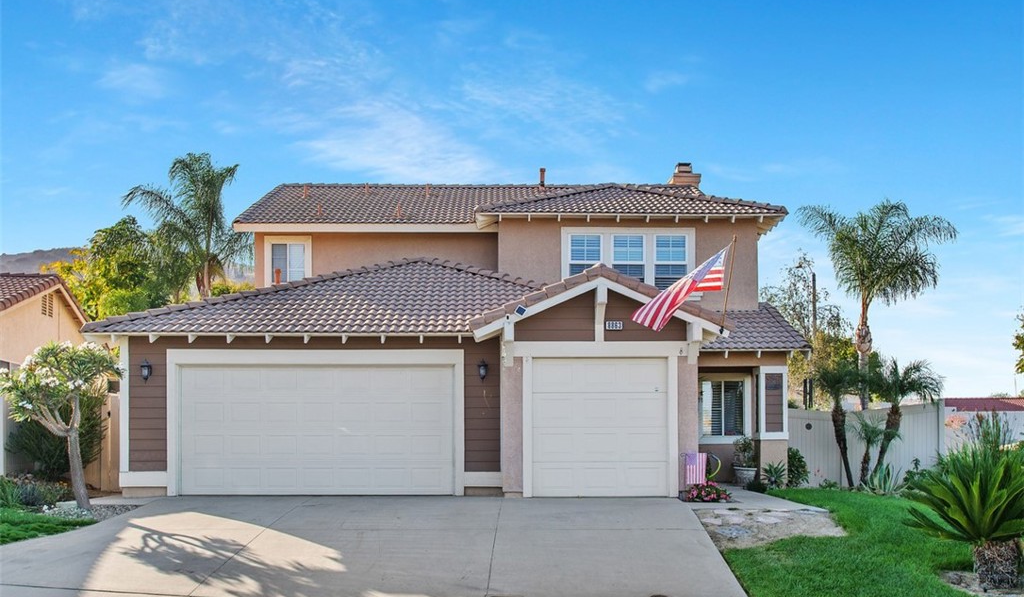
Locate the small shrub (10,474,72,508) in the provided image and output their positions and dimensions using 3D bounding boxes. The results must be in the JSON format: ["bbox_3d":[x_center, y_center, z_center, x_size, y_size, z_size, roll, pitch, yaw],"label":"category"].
[{"bbox_3d":[-7.325,3.005,15.500,0.950,0.500,0.850,0,-3,0],"label":"small shrub"}]

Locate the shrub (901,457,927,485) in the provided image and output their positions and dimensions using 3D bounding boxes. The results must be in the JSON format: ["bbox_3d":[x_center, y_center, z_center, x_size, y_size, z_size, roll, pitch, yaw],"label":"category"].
[{"bbox_3d":[7.803,3.373,19.300,0.480,0.560,0.450,0,-2,0],"label":"shrub"}]

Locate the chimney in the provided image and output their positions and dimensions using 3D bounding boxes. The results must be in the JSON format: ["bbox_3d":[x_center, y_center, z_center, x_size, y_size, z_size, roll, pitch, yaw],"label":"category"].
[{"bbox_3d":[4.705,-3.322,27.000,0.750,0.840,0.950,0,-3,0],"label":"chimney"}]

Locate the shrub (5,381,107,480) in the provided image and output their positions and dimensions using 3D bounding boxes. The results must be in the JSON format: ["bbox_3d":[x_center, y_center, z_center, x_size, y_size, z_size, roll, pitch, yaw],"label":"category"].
[{"bbox_3d":[-7.795,2.271,17.000,1.750,1.700,1.500,0,-2,0],"label":"shrub"}]

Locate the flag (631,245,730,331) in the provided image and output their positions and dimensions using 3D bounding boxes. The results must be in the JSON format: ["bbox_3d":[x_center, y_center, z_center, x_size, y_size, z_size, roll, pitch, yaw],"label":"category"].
[{"bbox_3d":[2.454,-0.146,14.500,1.450,1.250,0.500,0,-2,0],"label":"flag"}]

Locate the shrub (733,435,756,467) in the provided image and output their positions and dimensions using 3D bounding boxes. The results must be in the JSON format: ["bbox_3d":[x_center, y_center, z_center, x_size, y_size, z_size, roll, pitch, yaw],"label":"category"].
[{"bbox_3d":[4.390,2.889,18.800,0.460,0.600,0.460,0,-3,0],"label":"shrub"}]

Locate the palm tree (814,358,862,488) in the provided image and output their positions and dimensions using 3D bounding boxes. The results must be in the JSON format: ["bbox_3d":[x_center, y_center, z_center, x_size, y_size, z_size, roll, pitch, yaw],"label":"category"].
[{"bbox_3d":[6.316,2.391,19.200,1.020,2.500,1.020,0,-3,0],"label":"palm tree"}]

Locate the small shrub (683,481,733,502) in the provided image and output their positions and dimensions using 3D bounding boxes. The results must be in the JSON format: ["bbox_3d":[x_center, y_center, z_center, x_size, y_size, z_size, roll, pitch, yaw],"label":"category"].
[{"bbox_3d":[3.020,2.966,15.300,0.720,0.310,0.620,0,-3,0],"label":"small shrub"}]

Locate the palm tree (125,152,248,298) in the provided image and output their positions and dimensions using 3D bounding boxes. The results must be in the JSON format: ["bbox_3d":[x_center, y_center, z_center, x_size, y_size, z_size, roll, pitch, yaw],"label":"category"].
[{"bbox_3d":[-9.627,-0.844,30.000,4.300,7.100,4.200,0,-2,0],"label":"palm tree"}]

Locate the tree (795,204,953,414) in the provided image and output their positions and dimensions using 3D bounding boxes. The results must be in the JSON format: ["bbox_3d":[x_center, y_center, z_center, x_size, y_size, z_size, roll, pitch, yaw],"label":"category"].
[{"bbox_3d":[10.279,0.816,28.000,4.400,7.100,4.200,0,-3,0],"label":"tree"}]

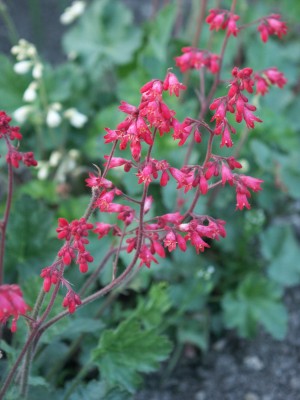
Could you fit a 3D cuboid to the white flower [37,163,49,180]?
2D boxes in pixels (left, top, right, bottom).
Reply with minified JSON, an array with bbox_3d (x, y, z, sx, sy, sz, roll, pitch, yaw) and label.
[{"bbox_3d":[-0.067,-0.017,0.890,0.007,0.010,0.007,0,32,0],"label":"white flower"}]

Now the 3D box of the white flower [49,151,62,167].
[{"bbox_3d":[-0.060,-0.026,0.900,0.007,0.010,0.007,0,32,0],"label":"white flower"}]

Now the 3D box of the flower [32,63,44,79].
[{"bbox_3d":[-0.069,-0.080,0.880,0.007,0.010,0.007,0,32,0],"label":"flower"}]

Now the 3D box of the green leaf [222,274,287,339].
[{"bbox_3d":[0.064,0.064,0.860,0.040,0.022,0.036,0,32,0],"label":"green leaf"}]

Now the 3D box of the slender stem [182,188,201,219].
[{"bbox_3d":[0.021,0.001,0.705,0.008,0.015,0.006,0,32,0],"label":"slender stem"}]

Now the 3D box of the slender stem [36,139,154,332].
[{"bbox_3d":[-0.026,0.018,0.700,0.057,0.096,0.035,0,32,0],"label":"slender stem"}]

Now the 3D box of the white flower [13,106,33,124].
[{"bbox_3d":[-0.078,-0.052,0.880,0.012,0.011,0.009,0,32,0],"label":"white flower"}]

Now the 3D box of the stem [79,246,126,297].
[{"bbox_3d":[-0.024,0.037,0.730,0.025,0.026,0.014,0,32,0],"label":"stem"}]

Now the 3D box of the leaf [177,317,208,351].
[{"bbox_3d":[0.026,0.080,0.850,0.020,0.015,0.017,0,32,0],"label":"leaf"}]

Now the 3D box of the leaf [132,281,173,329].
[{"bbox_3d":[0.001,0.059,0.785,0.024,0.019,0.022,0,32,0],"label":"leaf"}]

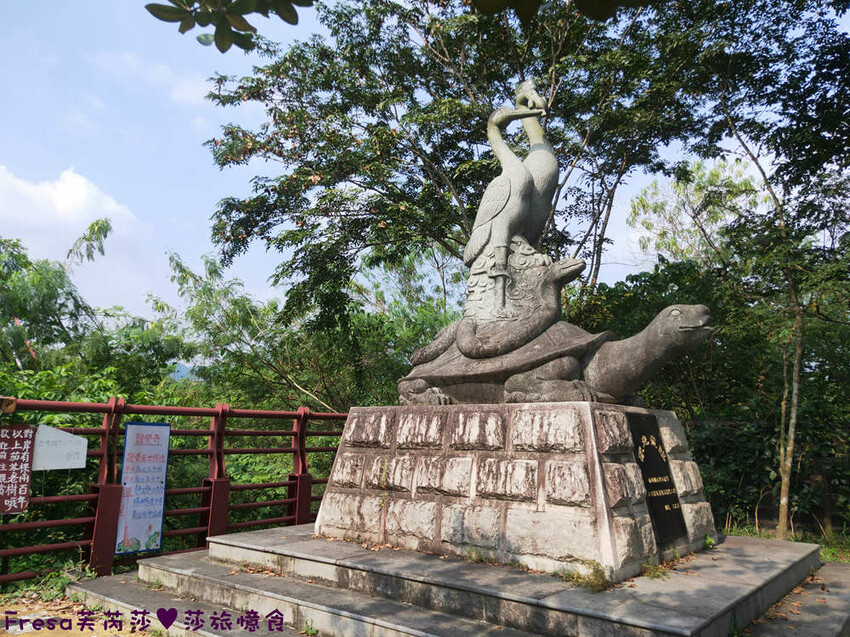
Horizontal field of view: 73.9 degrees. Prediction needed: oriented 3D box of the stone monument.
[{"bbox_3d":[0.991,-0.237,5.770,3.359,4.640,2.263,-10,-17,39],"label":"stone monument"}]

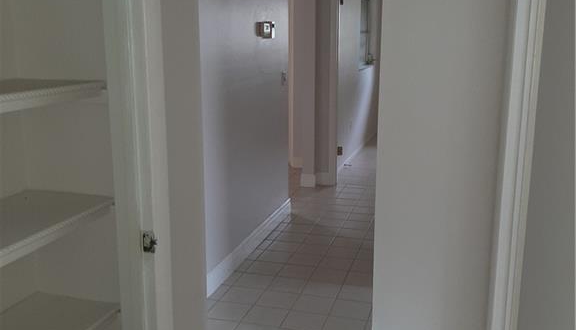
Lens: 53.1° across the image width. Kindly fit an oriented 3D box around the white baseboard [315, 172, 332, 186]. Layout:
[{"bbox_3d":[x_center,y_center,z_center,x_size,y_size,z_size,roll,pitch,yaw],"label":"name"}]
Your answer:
[{"bbox_3d":[0.367,0.145,5.921,0.157,0.134,0.015,3,12,16],"label":"white baseboard"}]

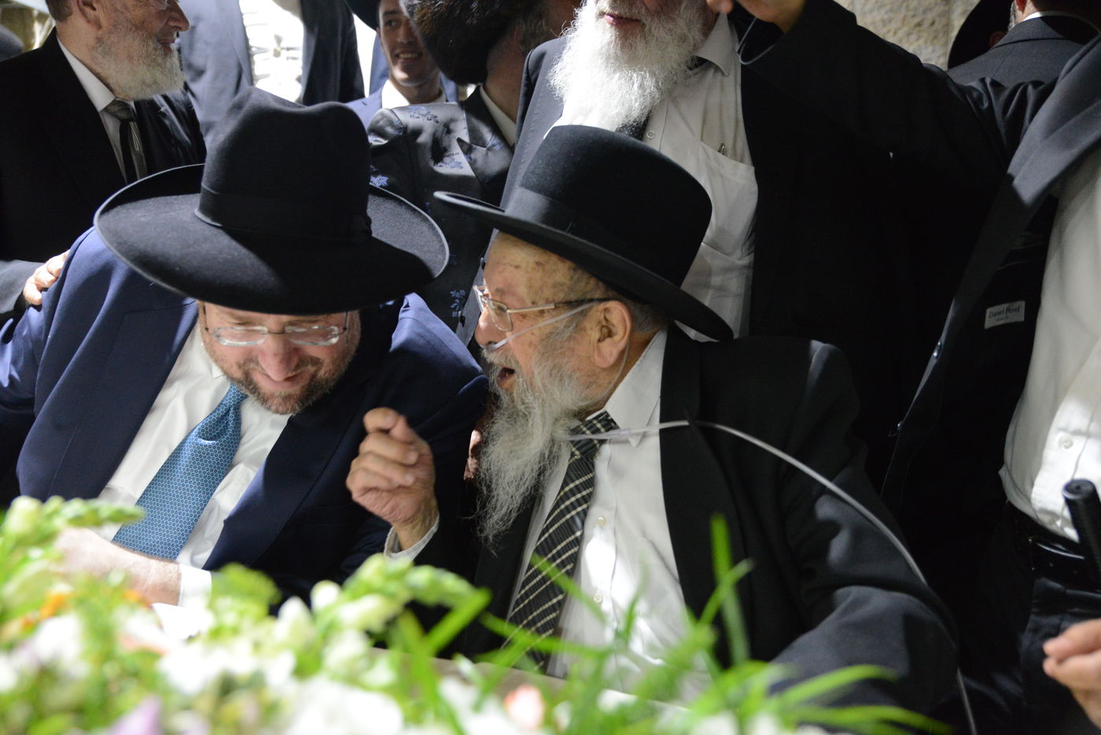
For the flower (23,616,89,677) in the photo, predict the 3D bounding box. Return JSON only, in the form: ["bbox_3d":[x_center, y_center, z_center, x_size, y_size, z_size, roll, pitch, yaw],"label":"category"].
[{"bbox_3d":[-0.290,0.163,0.610,0.037,0.034,0.034,-1,5,-11],"label":"flower"}]

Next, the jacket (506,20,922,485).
[{"bbox_3d":[0.220,-0.090,1.450,0.580,0.770,0.340,2,5,17],"label":"jacket"}]

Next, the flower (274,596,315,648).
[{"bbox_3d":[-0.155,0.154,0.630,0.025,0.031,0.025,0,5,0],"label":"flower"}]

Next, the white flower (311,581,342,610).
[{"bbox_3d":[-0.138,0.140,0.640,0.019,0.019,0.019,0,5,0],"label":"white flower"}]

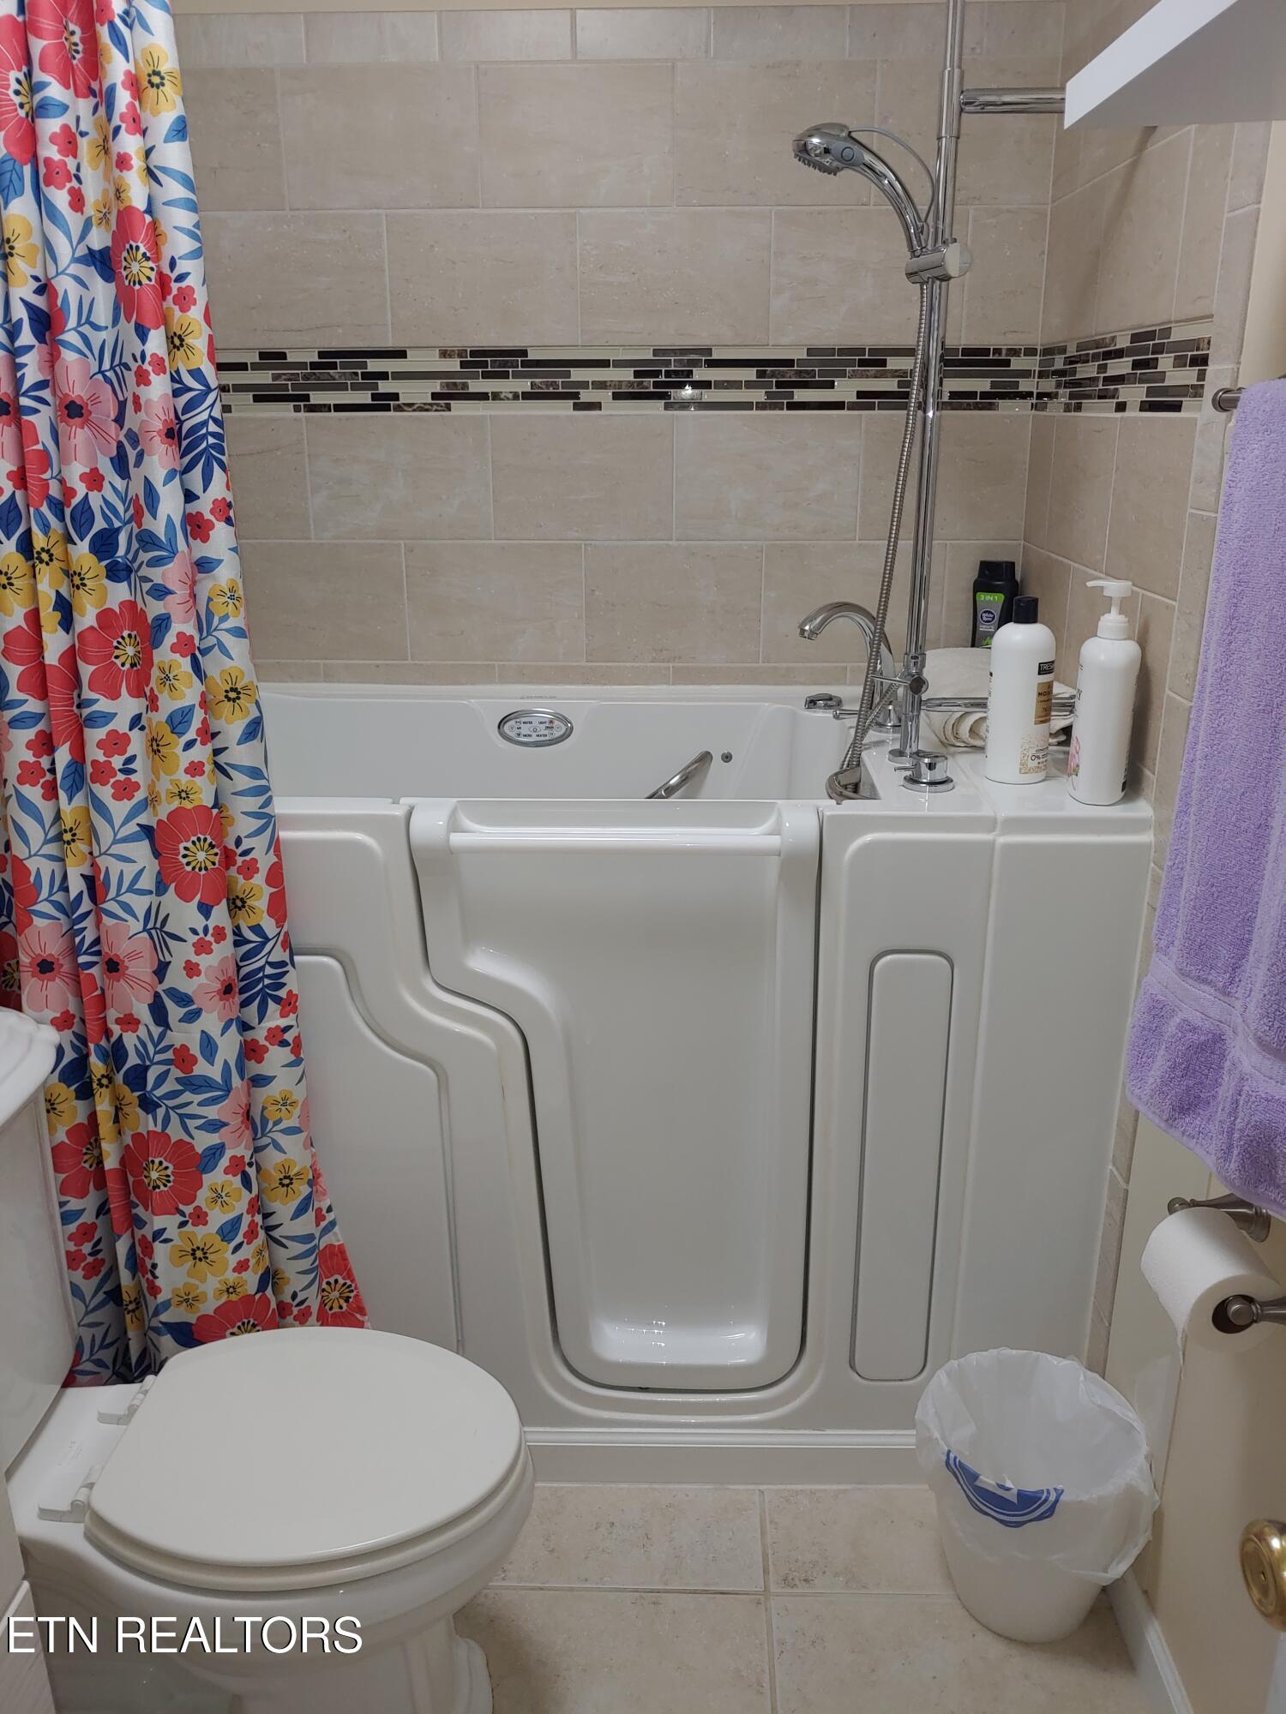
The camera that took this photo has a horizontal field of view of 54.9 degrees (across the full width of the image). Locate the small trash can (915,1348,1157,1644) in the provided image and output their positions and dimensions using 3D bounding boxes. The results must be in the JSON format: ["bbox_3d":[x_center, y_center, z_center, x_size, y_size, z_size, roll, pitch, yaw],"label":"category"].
[{"bbox_3d":[0.501,0.848,1.629,0.277,0.270,0.277,1,19,2],"label":"small trash can"}]

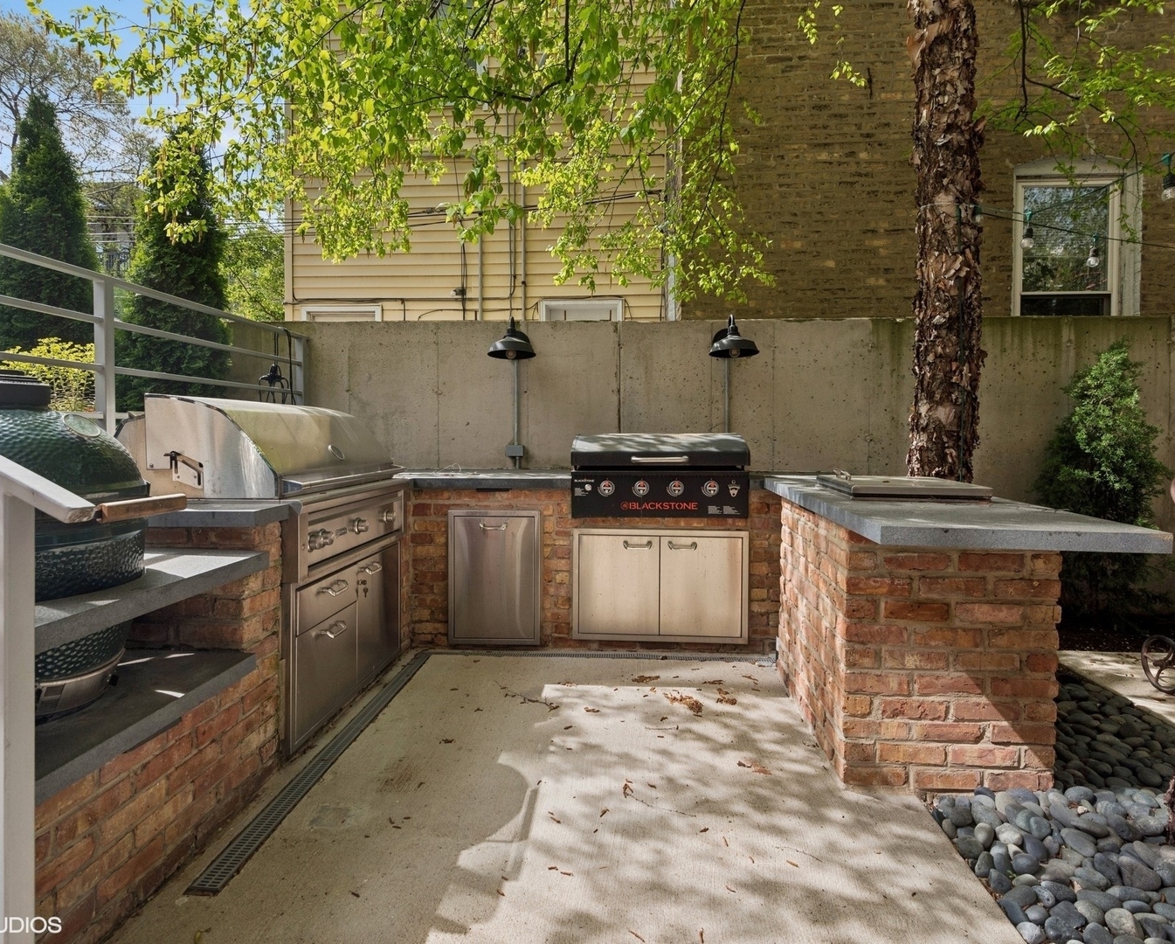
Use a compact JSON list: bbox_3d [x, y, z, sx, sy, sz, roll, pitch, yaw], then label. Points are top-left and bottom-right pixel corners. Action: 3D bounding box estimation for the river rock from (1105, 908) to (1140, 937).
[{"bbox_3d":[1.246,1.047,1.472,0.072,0.045,0.058,2,4,37],"label":"river rock"}]

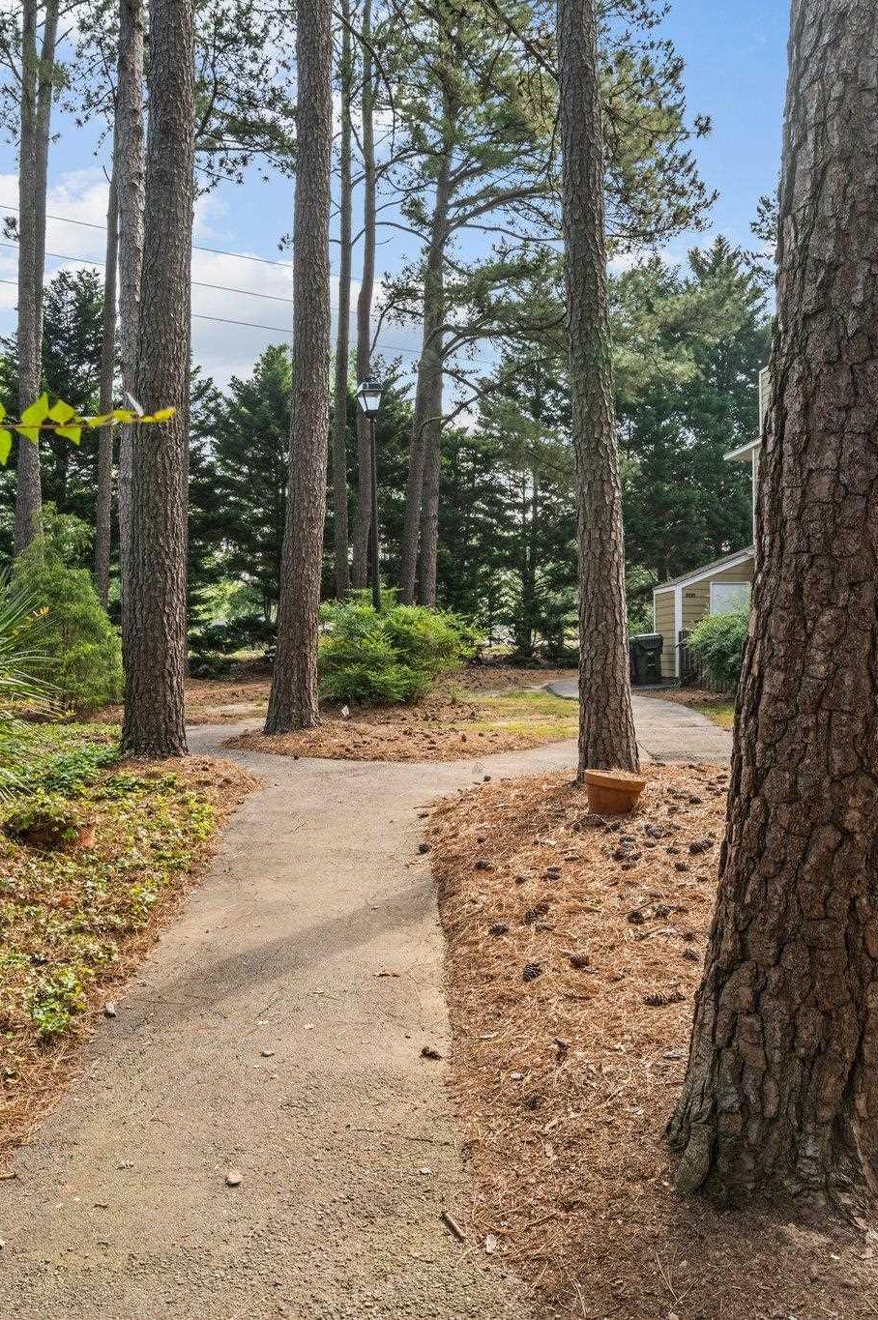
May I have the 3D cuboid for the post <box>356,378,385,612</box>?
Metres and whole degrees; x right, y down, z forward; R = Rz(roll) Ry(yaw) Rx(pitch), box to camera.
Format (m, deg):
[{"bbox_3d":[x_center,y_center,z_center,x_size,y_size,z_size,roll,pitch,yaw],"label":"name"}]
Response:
[{"bbox_3d":[-0.983,-1.848,16.000,0.410,4.929,0.410,0,0,0],"label":"post"}]

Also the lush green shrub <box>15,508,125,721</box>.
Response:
[{"bbox_3d":[-5.026,-0.617,14.000,1.900,2.664,1.800,0,0,0],"label":"lush green shrub"}]

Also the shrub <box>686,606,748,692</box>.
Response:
[{"bbox_3d":[5.650,-0.225,20.800,1.600,1.706,1.500,0,0,0],"label":"shrub"}]

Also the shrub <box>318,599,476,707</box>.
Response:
[{"bbox_3d":[-0.841,-0.143,16.000,2.750,1.610,2.400,0,0,0],"label":"shrub"}]

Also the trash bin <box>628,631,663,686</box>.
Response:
[{"bbox_3d":[4.513,-0.004,22.500,0.650,1.125,0.780,0,0,0],"label":"trash bin"}]

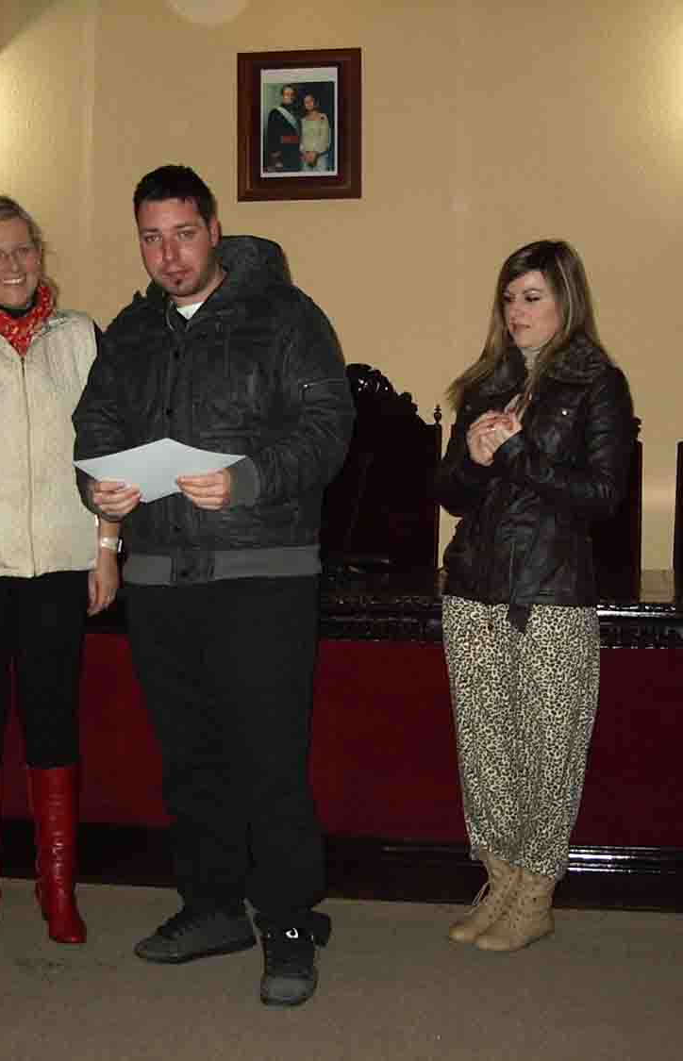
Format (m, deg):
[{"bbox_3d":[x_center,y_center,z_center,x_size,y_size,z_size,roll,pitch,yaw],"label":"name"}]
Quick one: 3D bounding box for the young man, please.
[{"bbox_3d":[-0.276,0.094,3.446,0.600,1.780,0.480,2,5,22],"label":"young man"}]

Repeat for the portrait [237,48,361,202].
[{"bbox_3d":[-0.163,-1.563,5.994,0.484,0.565,0.030,1,4,10],"label":"portrait"}]

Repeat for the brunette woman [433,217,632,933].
[{"bbox_3d":[0.447,0.154,3.641,0.470,1.640,0.360,3,5,33],"label":"brunette woman"}]

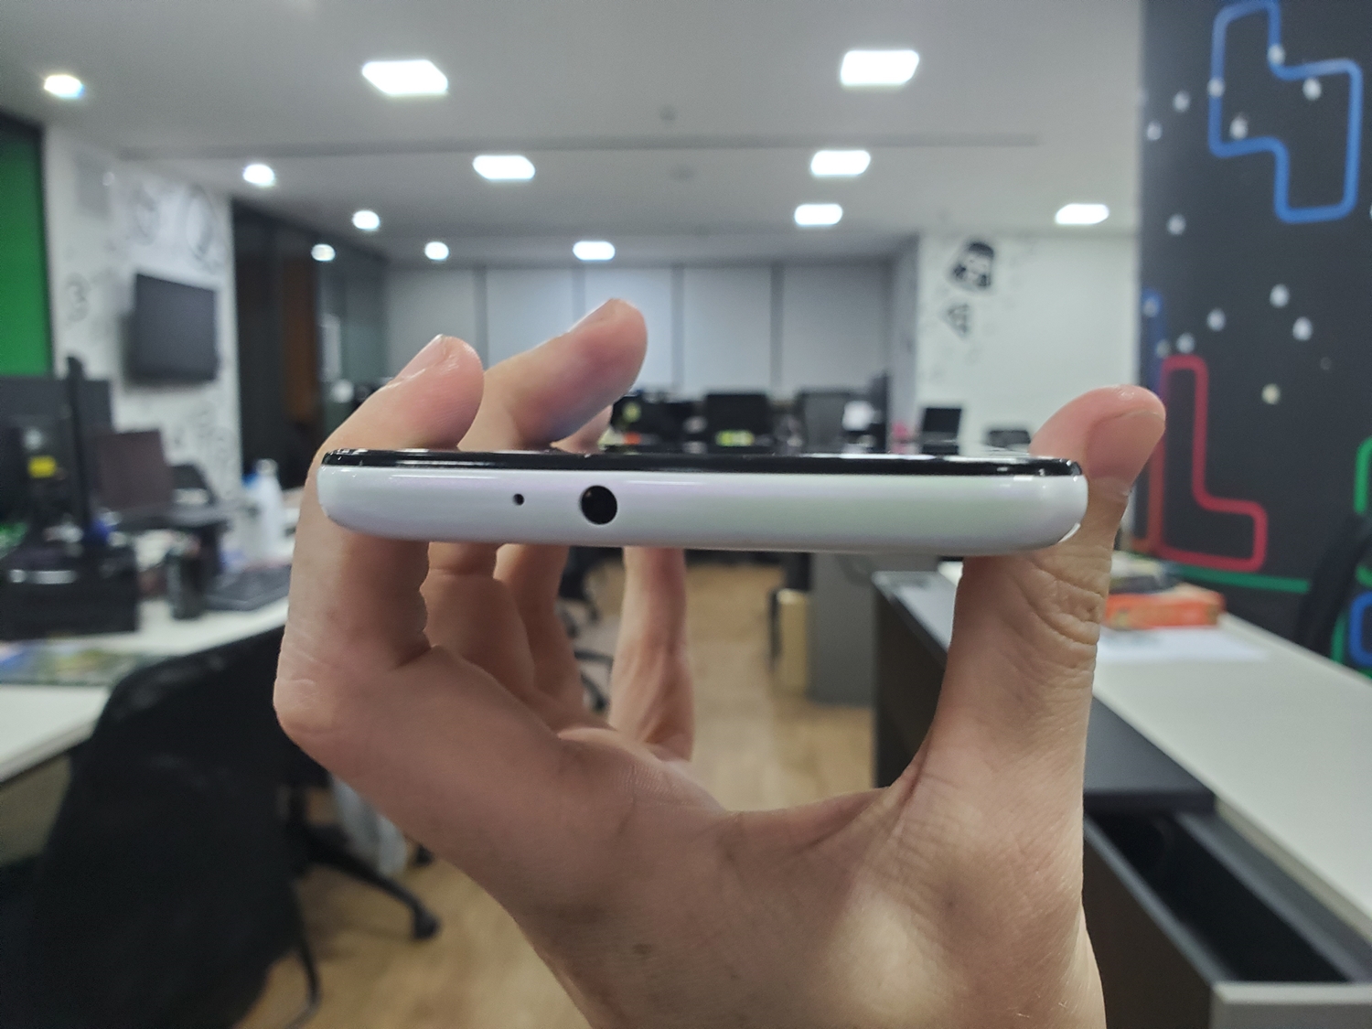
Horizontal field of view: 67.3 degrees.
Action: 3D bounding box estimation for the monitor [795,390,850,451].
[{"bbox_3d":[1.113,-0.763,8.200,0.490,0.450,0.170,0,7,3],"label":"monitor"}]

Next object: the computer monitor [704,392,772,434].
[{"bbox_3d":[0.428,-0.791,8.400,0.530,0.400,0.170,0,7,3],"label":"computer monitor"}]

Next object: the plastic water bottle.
[{"bbox_3d":[-1.259,-0.018,3.100,0.100,0.290,0.100,0,7,3],"label":"plastic water bottle"}]

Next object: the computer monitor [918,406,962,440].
[{"bbox_3d":[2.248,-0.790,9.100,0.370,0.320,0.160,2,7,18],"label":"computer monitor"}]

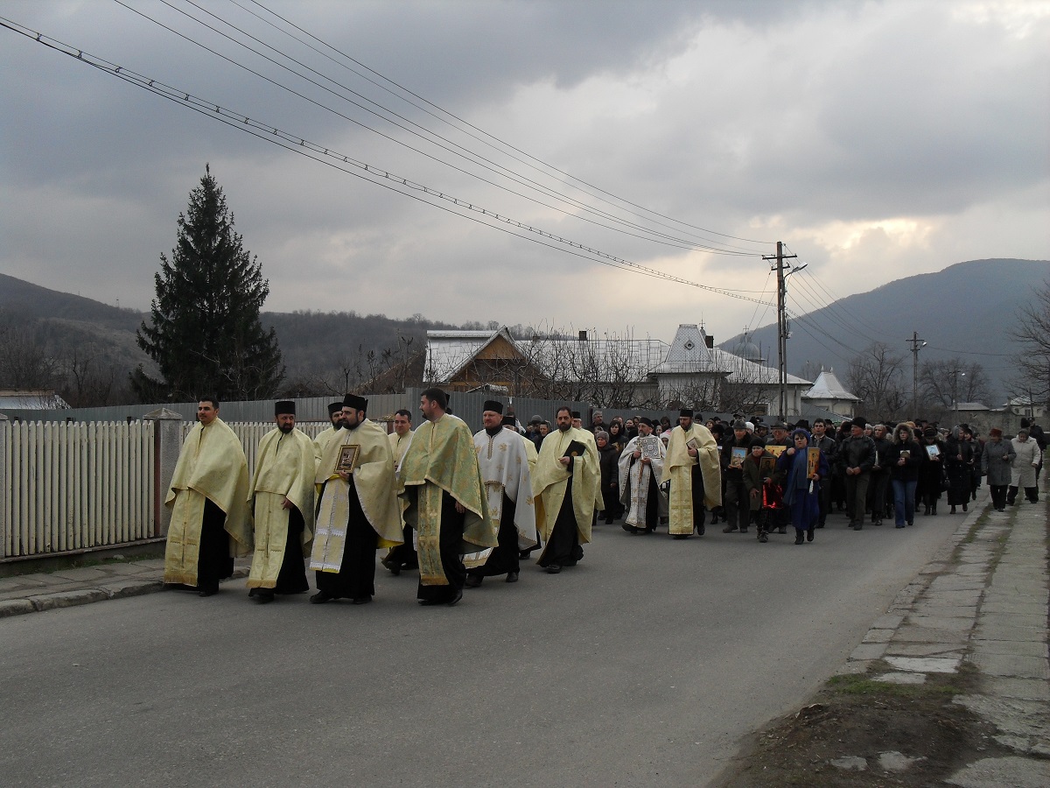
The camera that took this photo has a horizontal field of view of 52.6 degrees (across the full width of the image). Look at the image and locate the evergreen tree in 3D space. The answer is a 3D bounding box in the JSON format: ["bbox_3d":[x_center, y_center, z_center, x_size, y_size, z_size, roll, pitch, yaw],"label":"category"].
[{"bbox_3d":[-11.000,-2.400,37.000,5.400,11.000,5.400,1,-2,-16],"label":"evergreen tree"}]

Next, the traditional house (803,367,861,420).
[{"bbox_3d":[20.000,1.280,70.000,3.800,6.200,5.600,-1,-2,36],"label":"traditional house"}]

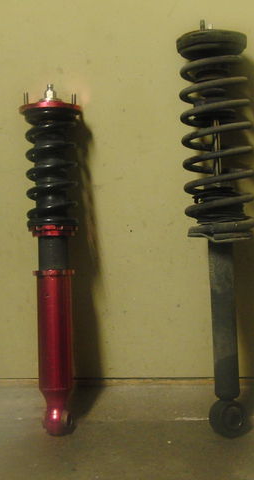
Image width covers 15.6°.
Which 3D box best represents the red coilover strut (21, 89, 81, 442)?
[{"bbox_3d":[-0.129,0.035,1.620,0.108,0.614,0.103,-1,1,0],"label":"red coilover strut"}]

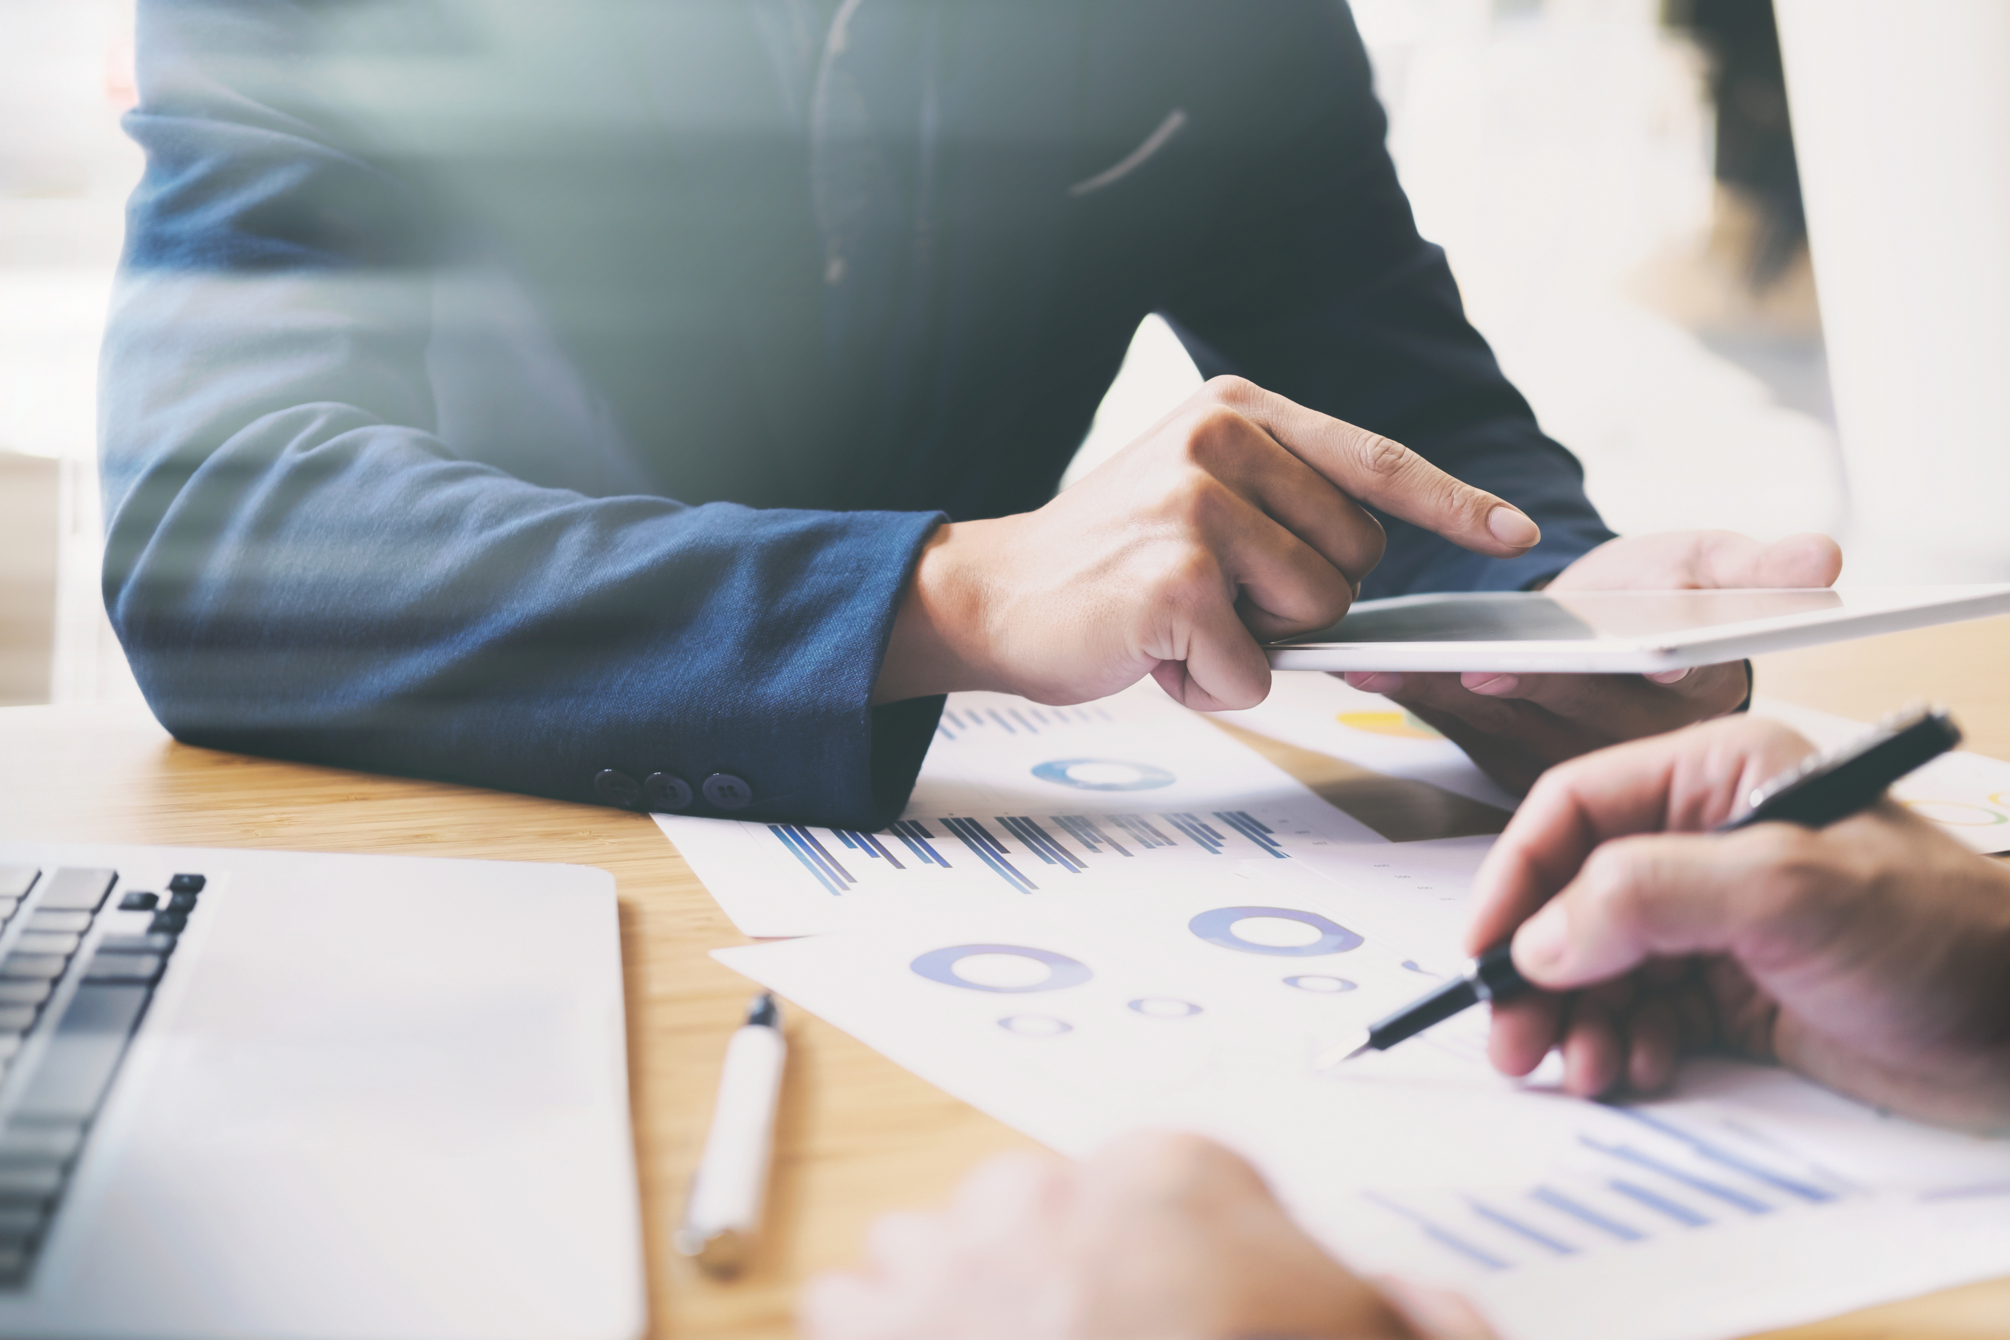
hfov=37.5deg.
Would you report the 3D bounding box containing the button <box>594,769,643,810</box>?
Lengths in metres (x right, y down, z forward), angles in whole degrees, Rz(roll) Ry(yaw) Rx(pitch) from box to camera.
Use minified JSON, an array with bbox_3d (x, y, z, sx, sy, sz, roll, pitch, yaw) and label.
[{"bbox_3d":[-0.117,0.036,0.897,0.015,0.015,0.004,10,51,28],"label":"button"}]

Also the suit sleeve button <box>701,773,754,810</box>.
[{"bbox_3d":[-0.084,0.037,0.897,0.015,0.015,0.004,8,49,21],"label":"suit sleeve button"}]

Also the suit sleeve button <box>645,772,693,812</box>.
[{"bbox_3d":[-0.102,0.037,0.897,0.015,0.015,0.004,9,50,26],"label":"suit sleeve button"}]

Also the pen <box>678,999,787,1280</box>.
[{"bbox_3d":[-0.057,0.095,0.638,0.013,0.013,0.150,3,11,-2],"label":"pen"}]

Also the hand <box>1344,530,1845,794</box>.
[{"bbox_3d":[0.190,-0.006,0.960,0.120,0.082,0.160,10,13,29],"label":"hand"}]

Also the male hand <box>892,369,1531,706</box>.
[{"bbox_3d":[0.063,-0.040,0.920,0.200,0.100,0.095,5,11,5],"label":"male hand"}]

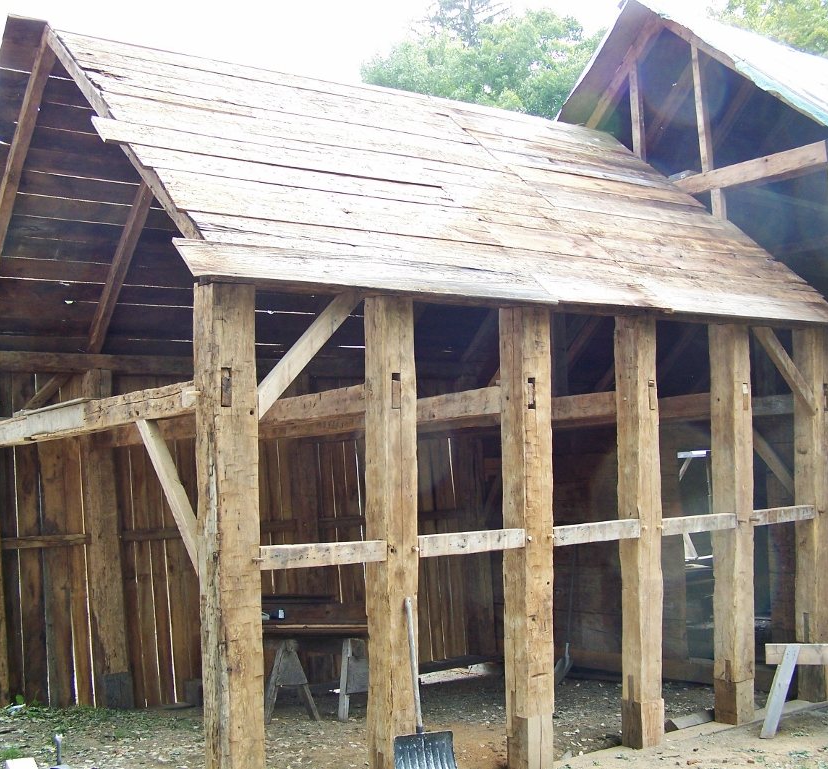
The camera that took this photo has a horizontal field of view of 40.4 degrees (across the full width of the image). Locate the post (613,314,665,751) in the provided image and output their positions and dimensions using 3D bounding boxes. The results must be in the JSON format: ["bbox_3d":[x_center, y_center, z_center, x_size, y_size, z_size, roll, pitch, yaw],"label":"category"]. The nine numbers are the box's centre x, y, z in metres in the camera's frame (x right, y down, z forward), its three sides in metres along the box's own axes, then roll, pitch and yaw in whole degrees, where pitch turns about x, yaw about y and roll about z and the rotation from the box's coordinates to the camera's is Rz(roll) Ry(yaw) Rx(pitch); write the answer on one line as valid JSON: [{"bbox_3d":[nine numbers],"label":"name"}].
[{"bbox_3d":[1.397,0.883,6.941,0.195,2.600,0.185,2,-4,-36],"label":"post"}]

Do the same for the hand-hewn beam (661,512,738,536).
[{"bbox_3d":[1.996,0.975,7.808,0.795,0.117,0.085,2,-5,-37],"label":"hand-hewn beam"}]

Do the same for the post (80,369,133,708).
[{"bbox_3d":[-2.742,1.369,10.060,0.198,2.911,0.198,0,-5,-37],"label":"post"}]

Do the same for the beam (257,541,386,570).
[{"bbox_3d":[-0.474,0.905,5.954,0.776,0.117,0.085,2,-5,-37],"label":"beam"}]

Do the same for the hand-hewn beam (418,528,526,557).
[{"bbox_3d":[0.350,0.923,6.567,0.783,0.117,0.085,2,-5,-37],"label":"hand-hewn beam"}]

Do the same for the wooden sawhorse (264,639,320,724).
[{"bbox_3d":[-1.000,2.325,9.111,0.420,0.653,0.720,-1,-4,-8],"label":"wooden sawhorse"}]

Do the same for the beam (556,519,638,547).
[{"bbox_3d":[1.185,0.945,7.182,0.789,0.117,0.085,2,-5,-37],"label":"beam"}]

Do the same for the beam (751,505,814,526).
[{"bbox_3d":[2.796,0.991,8.477,0.863,0.117,0.085,2,-5,-37],"label":"beam"}]

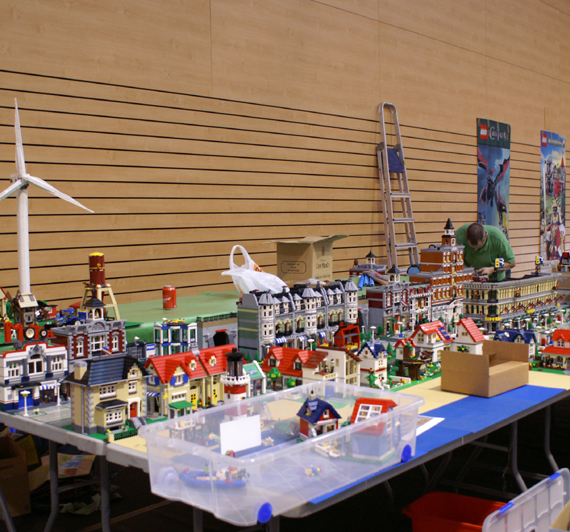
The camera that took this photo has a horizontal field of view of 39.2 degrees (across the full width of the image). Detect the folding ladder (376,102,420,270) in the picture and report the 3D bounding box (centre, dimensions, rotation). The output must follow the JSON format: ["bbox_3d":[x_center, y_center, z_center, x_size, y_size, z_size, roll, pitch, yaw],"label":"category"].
[{"bbox_3d":[1.030,-0.243,7.056,0.140,2.400,0.470,-7,-1,42],"label":"folding ladder"}]

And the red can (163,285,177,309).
[{"bbox_3d":[-0.576,0.150,3.996,0.066,0.118,0.066,-1,4,0],"label":"red can"}]

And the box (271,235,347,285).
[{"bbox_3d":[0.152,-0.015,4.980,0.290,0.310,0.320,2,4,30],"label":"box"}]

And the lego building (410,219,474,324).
[{"bbox_3d":[0.987,0.022,5.024,0.210,0.640,0.503,3,5,42],"label":"lego building"}]

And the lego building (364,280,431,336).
[{"bbox_3d":[0.661,0.220,4.655,0.180,0.300,0.503,3,5,42],"label":"lego building"}]

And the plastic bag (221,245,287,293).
[{"bbox_3d":[-0.166,0.036,4.402,0.360,0.290,0.250,-1,4,0],"label":"plastic bag"}]

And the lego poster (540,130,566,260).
[{"bbox_3d":[3.313,-0.830,9.865,0.020,1.600,0.750,3,5,42],"label":"lego poster"}]

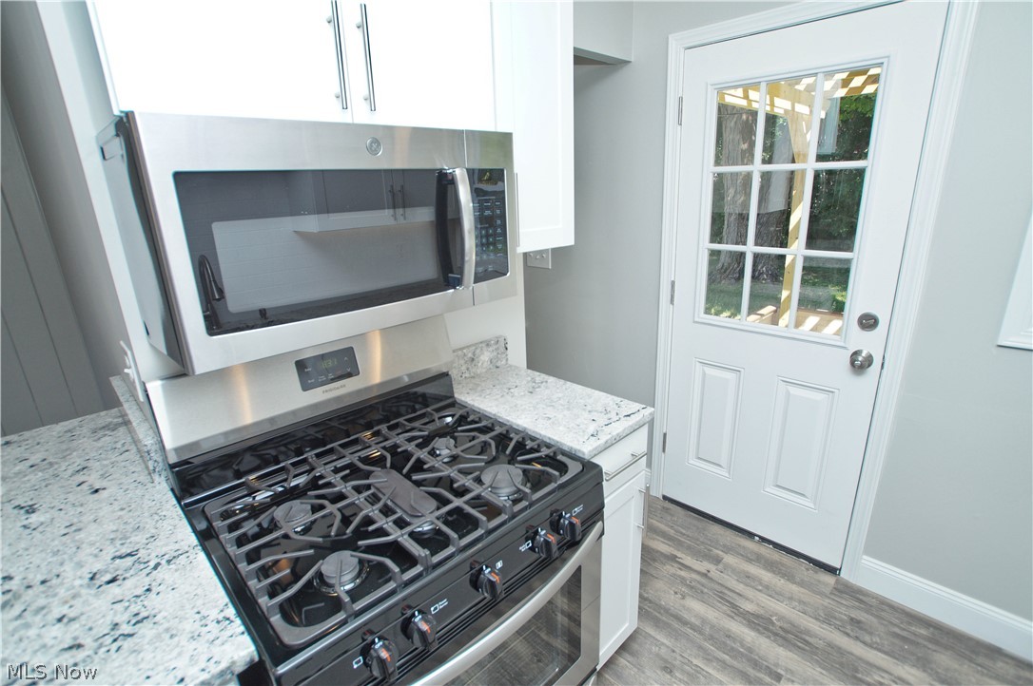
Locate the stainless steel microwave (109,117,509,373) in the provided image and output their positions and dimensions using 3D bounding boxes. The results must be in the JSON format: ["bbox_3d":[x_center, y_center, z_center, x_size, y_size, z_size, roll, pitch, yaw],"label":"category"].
[{"bbox_3d":[-0.407,-0.261,1.093,0.757,0.400,0.409,-18,23,-42],"label":"stainless steel microwave"}]

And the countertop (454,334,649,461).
[{"bbox_3d":[0.061,0.137,1.485,0.336,0.143,0.664,-18,23,-42],"label":"countertop"}]

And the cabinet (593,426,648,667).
[{"bbox_3d":[0.070,0.618,1.614,0.295,0.861,0.648,-18,23,-42],"label":"cabinet"}]

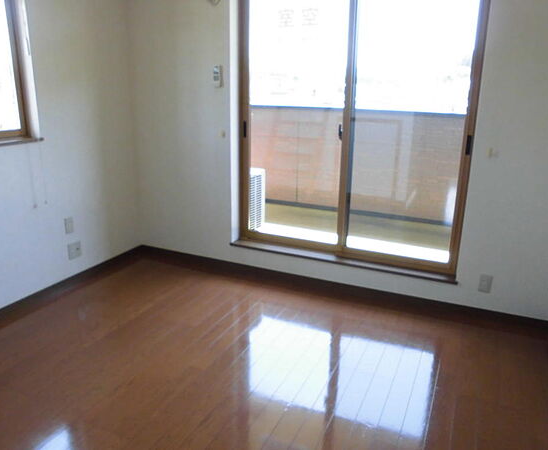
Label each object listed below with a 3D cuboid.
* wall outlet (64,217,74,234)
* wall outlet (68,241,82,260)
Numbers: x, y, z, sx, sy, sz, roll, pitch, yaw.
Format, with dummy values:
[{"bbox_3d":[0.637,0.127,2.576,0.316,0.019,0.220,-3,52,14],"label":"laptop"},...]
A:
[{"bbox_3d":[-1.459,0.008,3.224,0.012,0.120,0.070,8,18,23],"label":"wall outlet"},{"bbox_3d":[-1.452,0.191,3.302,0.012,0.120,0.116,8,18,23],"label":"wall outlet"}]

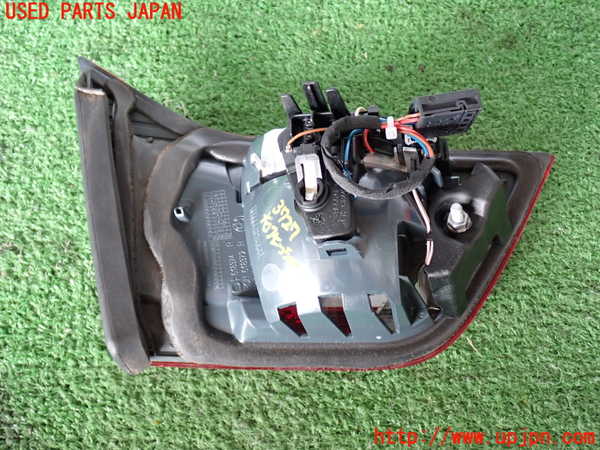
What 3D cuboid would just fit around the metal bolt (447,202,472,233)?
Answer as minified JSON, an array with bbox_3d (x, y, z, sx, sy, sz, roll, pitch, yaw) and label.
[{"bbox_3d":[0.091,-0.006,0.410,0.014,0.017,0.014,0,60,19],"label":"metal bolt"}]

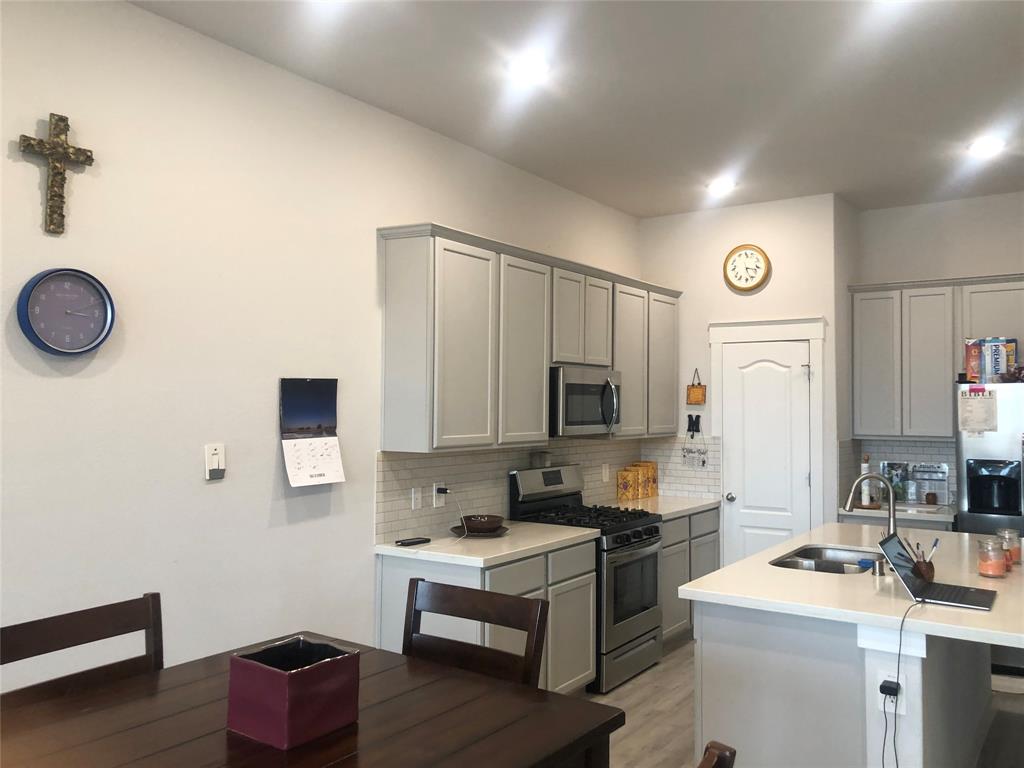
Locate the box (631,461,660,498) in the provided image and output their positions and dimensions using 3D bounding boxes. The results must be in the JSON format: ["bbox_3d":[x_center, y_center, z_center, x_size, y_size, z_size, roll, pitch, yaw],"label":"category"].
[{"bbox_3d":[1.008,0.721,6.274,0.145,0.257,0.145,-1,-2,35],"label":"box"}]

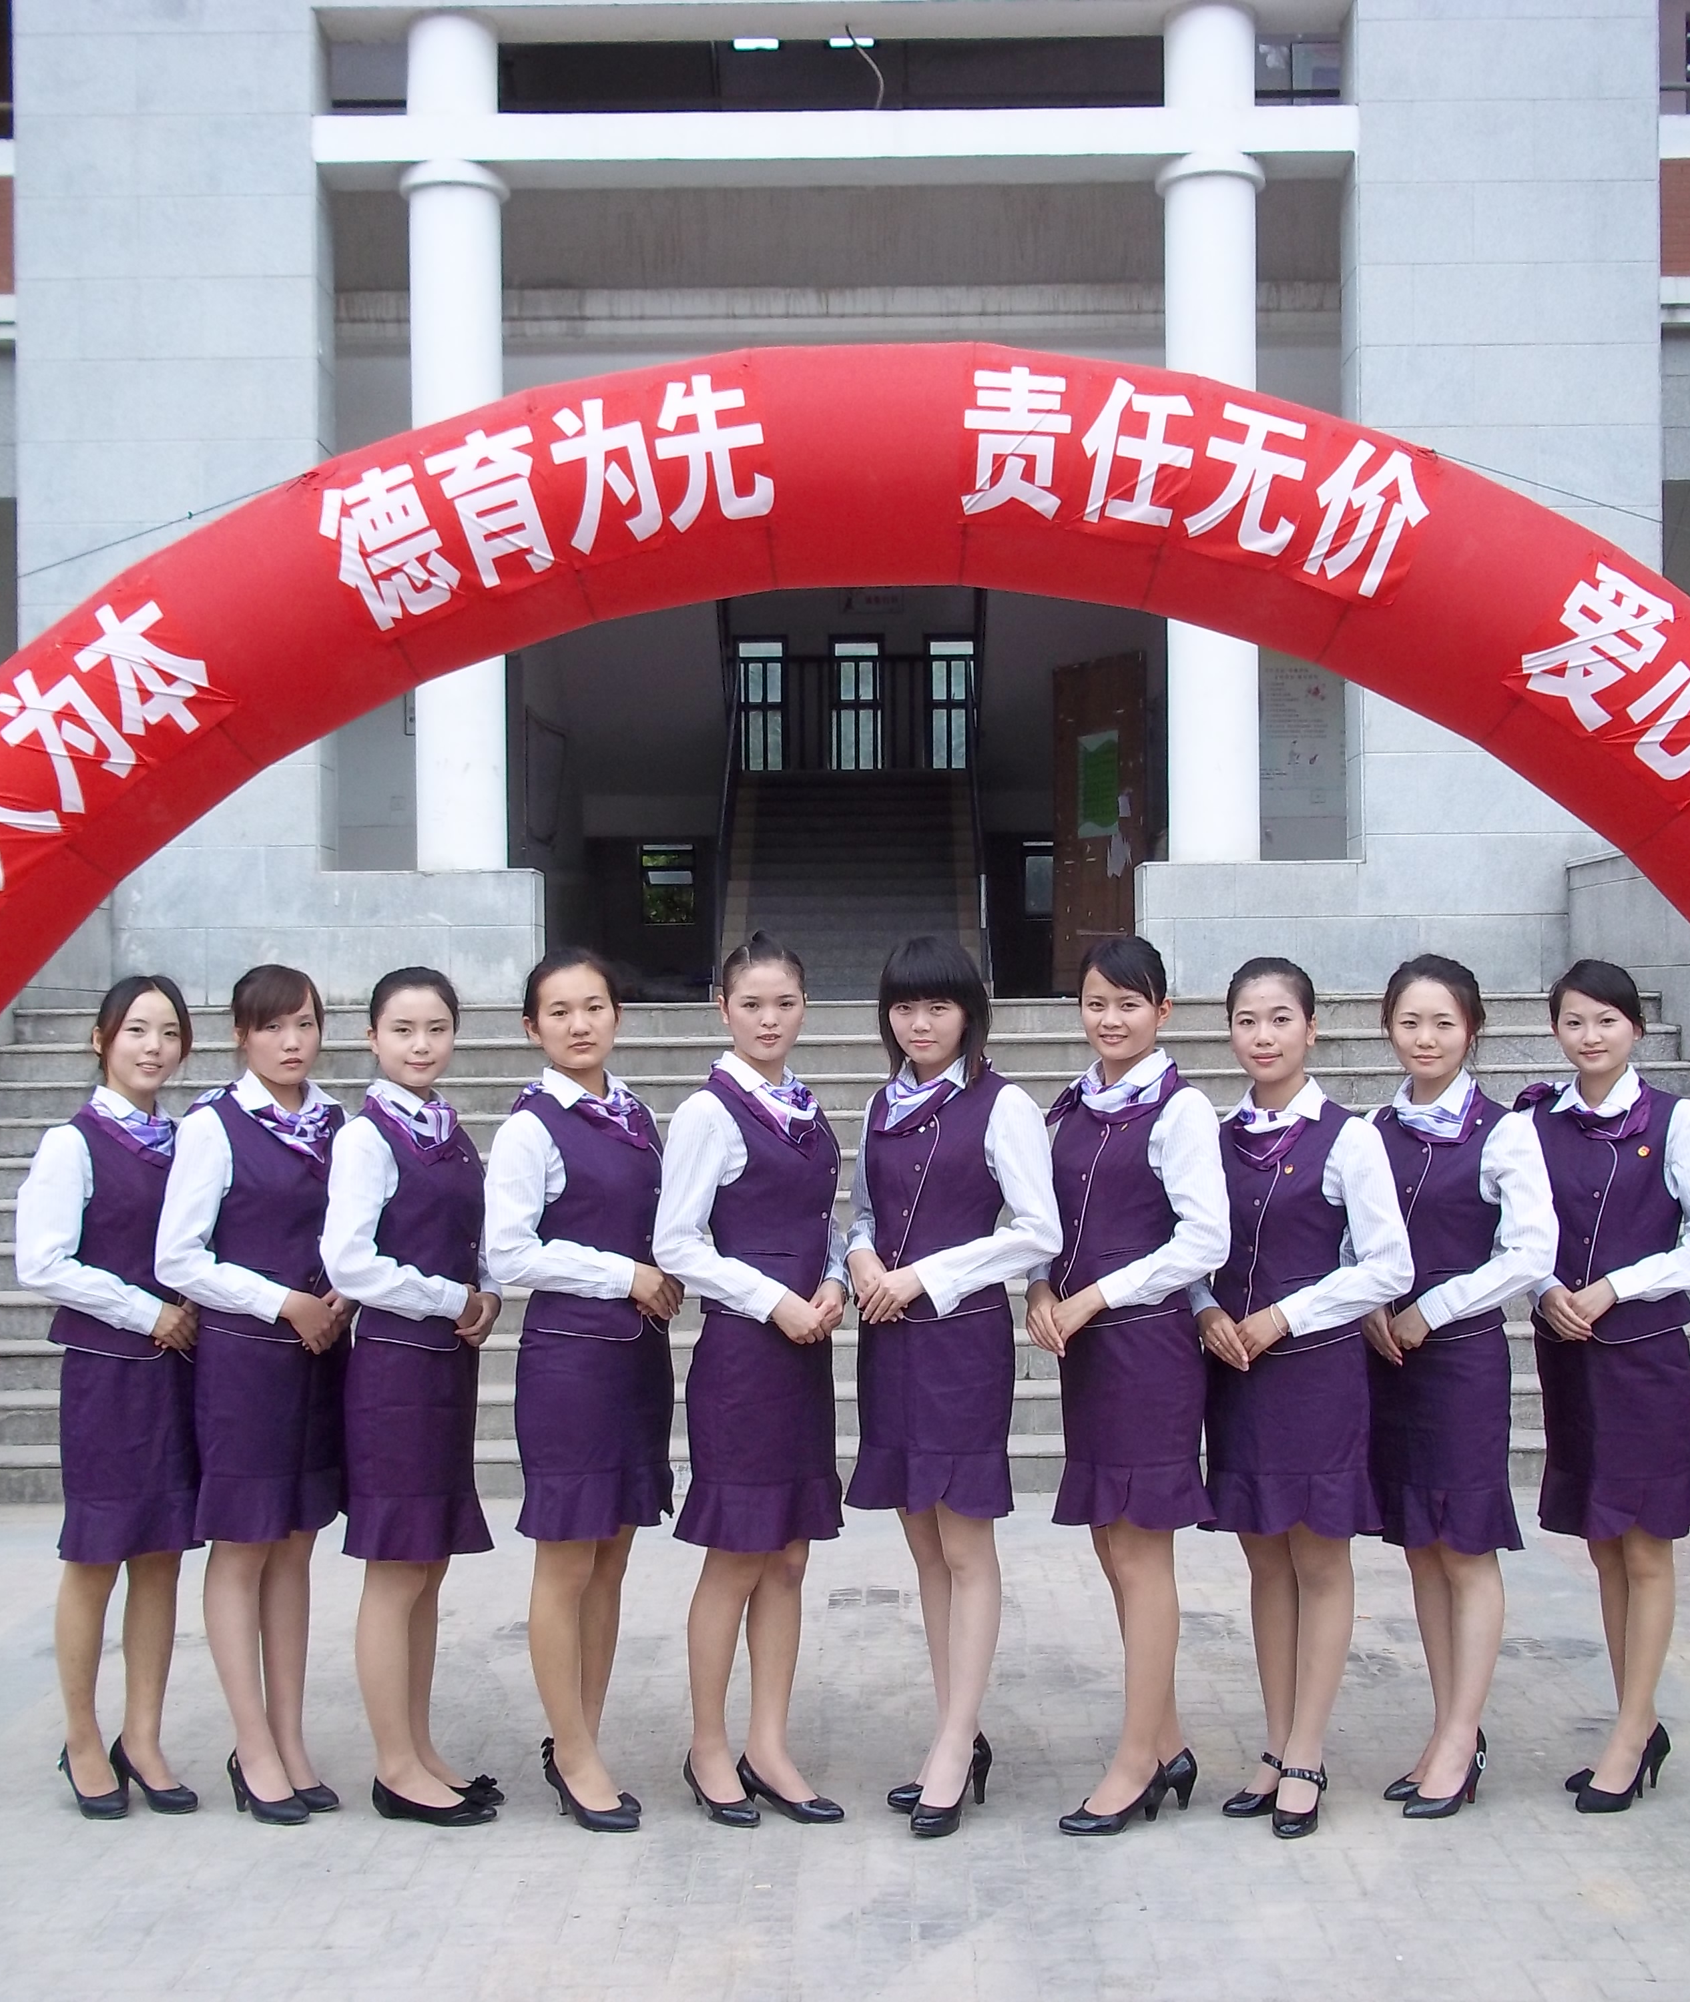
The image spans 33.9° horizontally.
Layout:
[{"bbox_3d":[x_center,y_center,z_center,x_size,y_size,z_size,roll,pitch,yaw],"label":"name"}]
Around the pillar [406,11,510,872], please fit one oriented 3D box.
[{"bbox_3d":[-1.814,-2.632,13.050,0.490,4.039,0.490,-1,0,0],"label":"pillar"}]

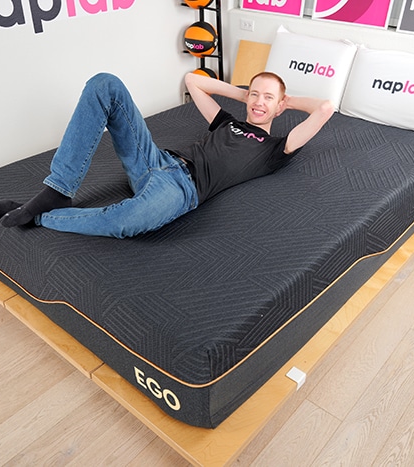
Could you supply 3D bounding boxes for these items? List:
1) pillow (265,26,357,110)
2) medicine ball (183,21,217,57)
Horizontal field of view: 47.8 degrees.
[{"bbox_3d":[0.608,-1.010,2.877,0.570,0.430,0.170,26,29,33],"label":"pillow"},{"bbox_3d":[-0.039,-1.321,3.170,0.228,0.228,0.228,0,33,0],"label":"medicine ball"}]

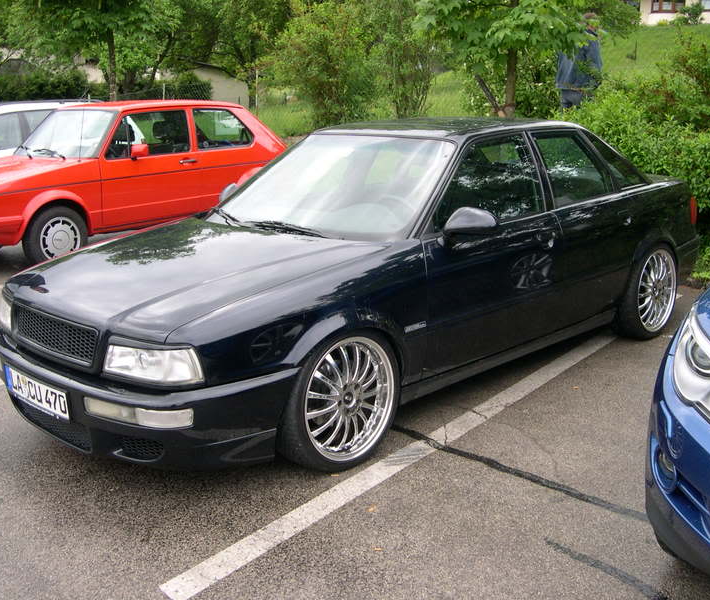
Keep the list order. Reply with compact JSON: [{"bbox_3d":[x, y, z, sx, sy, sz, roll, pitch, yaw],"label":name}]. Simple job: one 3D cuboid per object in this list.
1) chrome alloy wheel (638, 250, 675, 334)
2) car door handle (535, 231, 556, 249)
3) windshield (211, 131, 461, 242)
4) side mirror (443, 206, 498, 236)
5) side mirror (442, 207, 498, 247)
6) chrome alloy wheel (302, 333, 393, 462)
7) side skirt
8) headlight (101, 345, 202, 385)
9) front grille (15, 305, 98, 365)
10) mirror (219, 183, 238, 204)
[{"bbox_3d":[1.766,-0.064,5.337,0.190,0.500,0.500,11,18,44],"label":"chrome alloy wheel"},{"bbox_3d":[0.940,-0.294,4.316,0.050,0.065,0.165,11,18,44],"label":"car door handle"},{"bbox_3d":[-0.113,-0.594,4.368,1.370,0.120,0.730,11,52,44],"label":"windshield"},{"bbox_3d":[0.500,-0.333,3.755,0.220,0.135,0.125,11,18,44],"label":"side mirror"},{"bbox_3d":[0.501,-0.325,3.756,0.220,0.150,0.125,11,18,44],"label":"side mirror"},{"bbox_3d":[-0.068,0.383,3.534,0.190,0.500,0.500,11,18,44],"label":"chrome alloy wheel"},{"bbox_3d":[0.842,0.253,4.400,0.090,0.100,1.860,11,18,44],"label":"side skirt"},{"bbox_3d":[-0.720,0.223,3.093,0.390,0.140,0.190,11,18,44],"label":"headlight"},{"bbox_3d":[-1.181,0.130,3.419,0.670,0.145,0.060,11,18,44],"label":"front grille"},{"bbox_3d":[-0.762,-0.583,4.999,0.220,0.135,0.125,11,18,44],"label":"mirror"}]

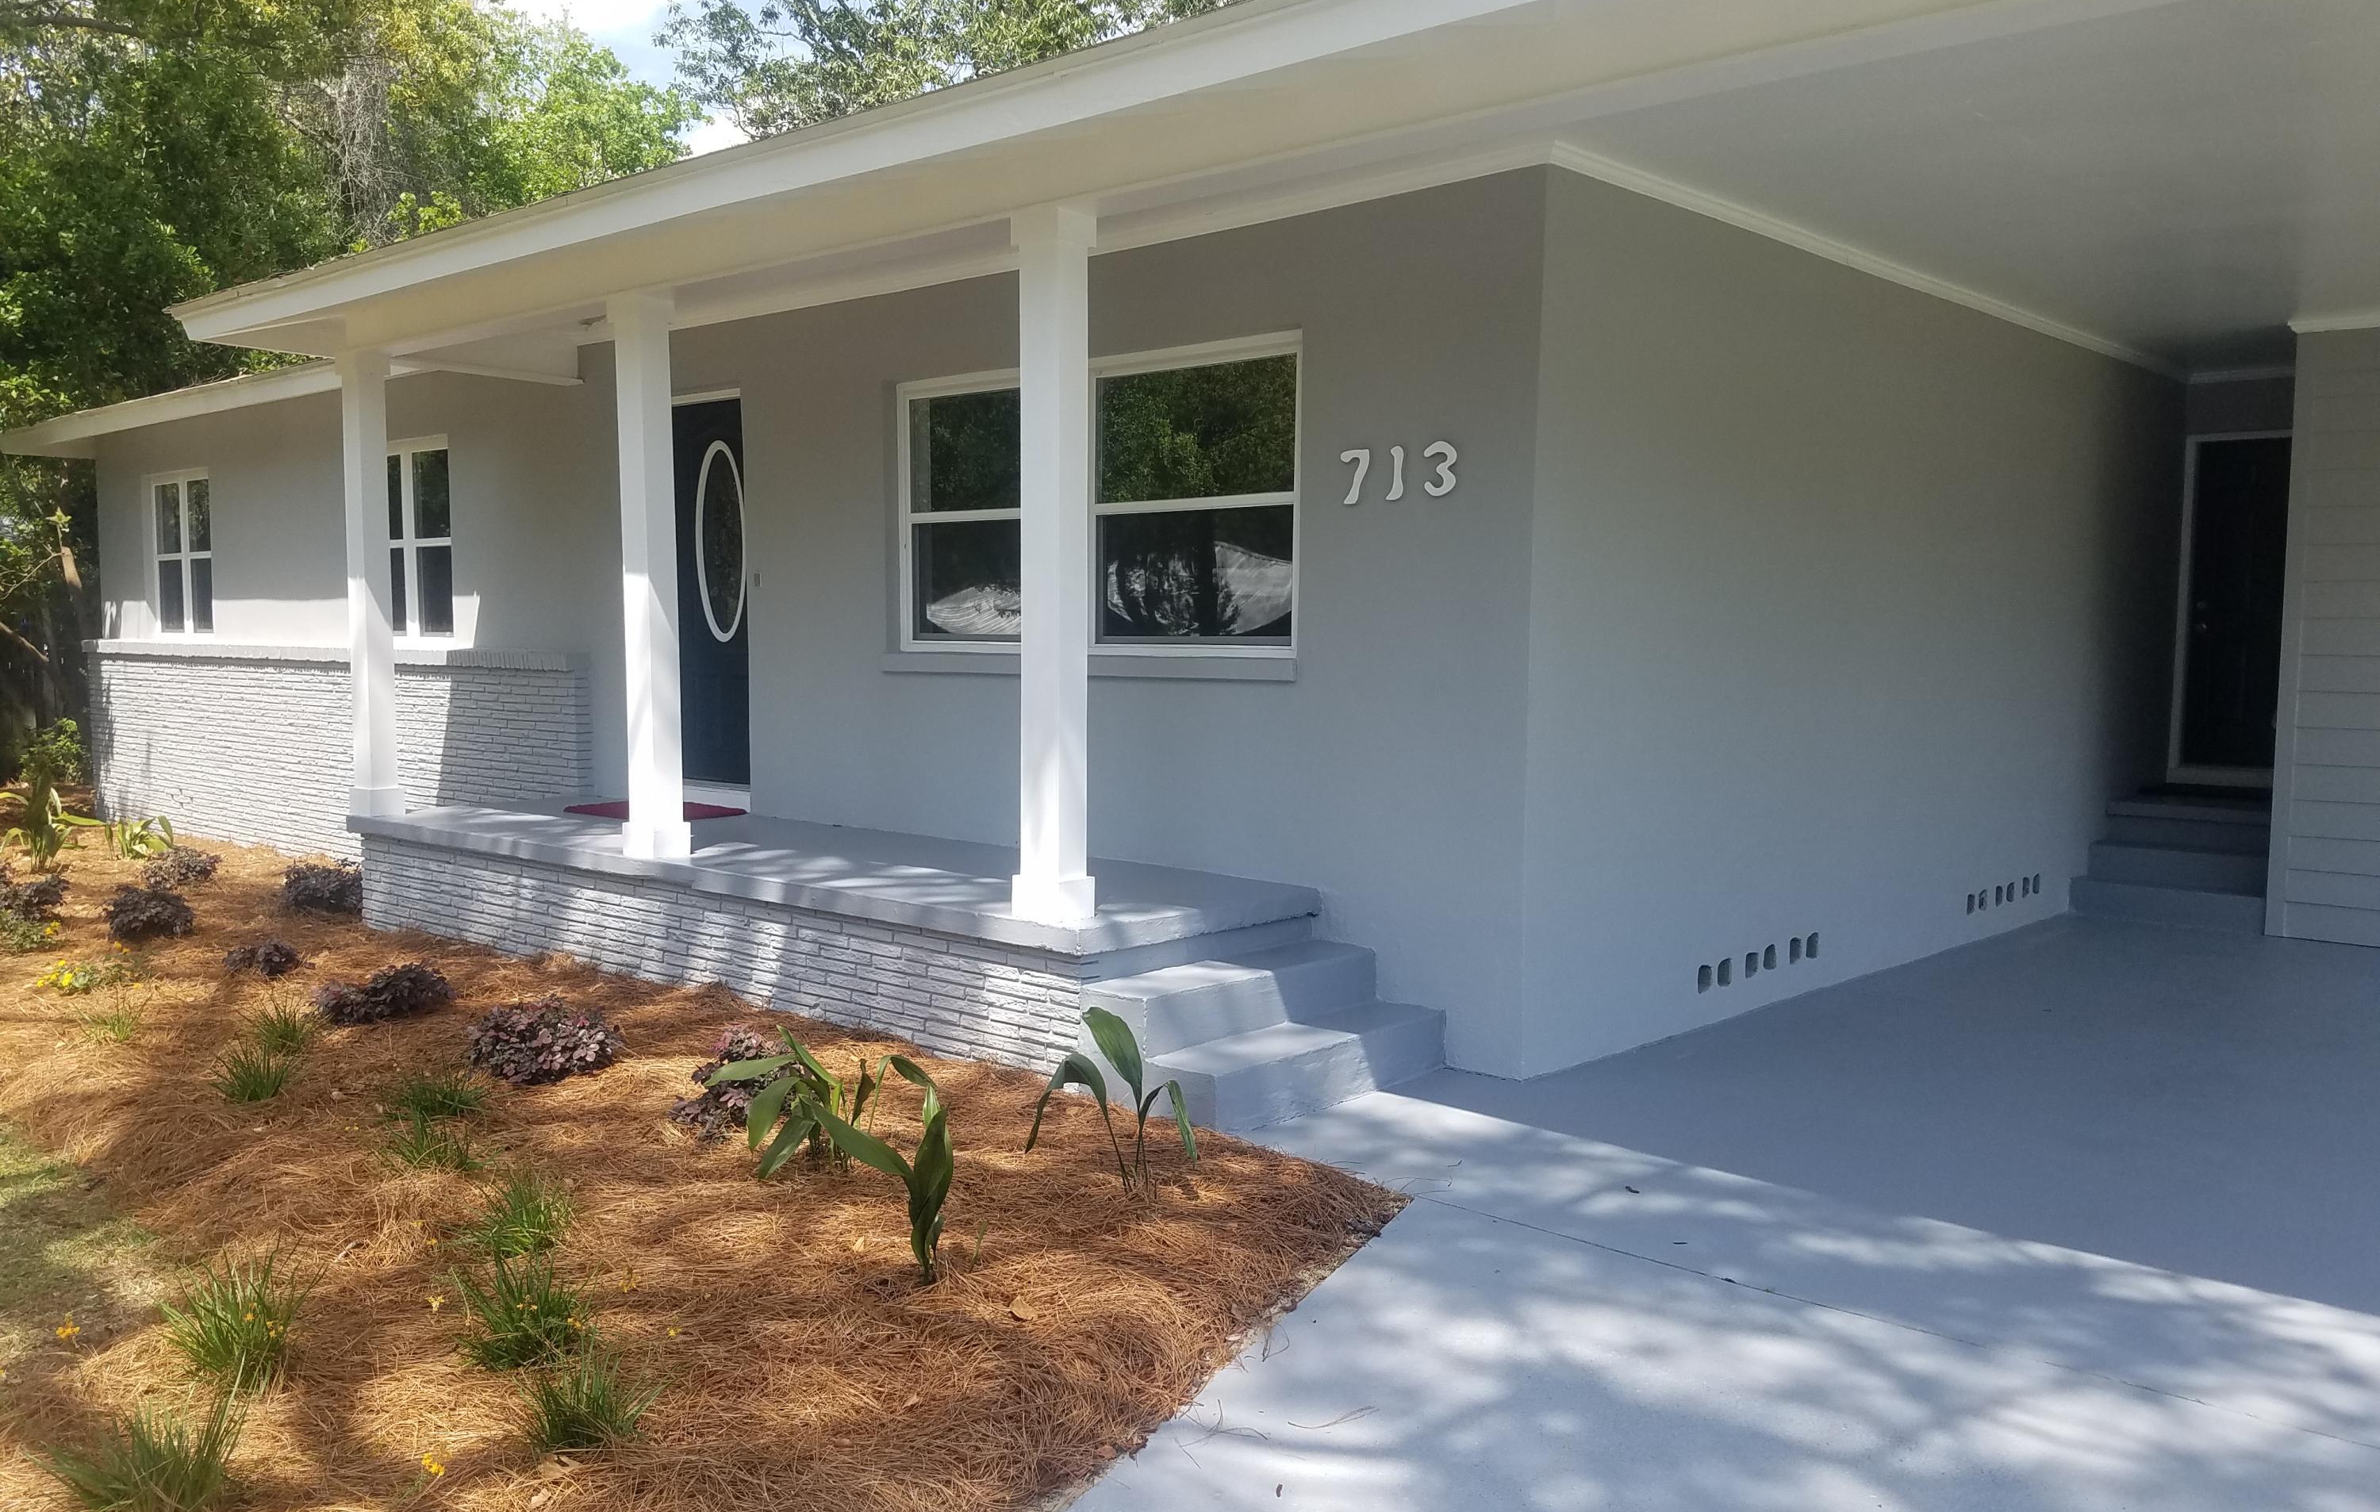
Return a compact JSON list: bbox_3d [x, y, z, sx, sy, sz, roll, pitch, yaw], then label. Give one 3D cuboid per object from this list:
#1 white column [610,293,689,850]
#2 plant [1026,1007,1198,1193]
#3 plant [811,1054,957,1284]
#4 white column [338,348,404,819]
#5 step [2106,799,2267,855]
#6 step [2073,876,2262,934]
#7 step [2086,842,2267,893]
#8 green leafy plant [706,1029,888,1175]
[{"bbox_3d":[-2.380,-0.785,7.946,0.210,2.450,0.210,4,5,42],"label":"white column"},{"bbox_3d":[-0.219,0.955,4.983,0.484,0.521,0.360,0,4,0],"label":"plant"},{"bbox_3d":[-0.742,0.989,4.306,0.346,0.548,0.300,0,4,0],"label":"plant"},{"bbox_3d":[-4.431,-0.925,9.695,0.210,2.470,0.210,4,5,42],"label":"white column"},{"bbox_3d":[6.100,0.409,10.694,1.040,0.230,0.360,4,5,42],"label":"step"},{"bbox_3d":[5.686,0.834,10.297,1.040,0.200,0.330,4,5,42],"label":"step"},{"bbox_3d":[5.902,0.642,10.506,1.040,0.190,0.310,4,5,42],"label":"step"},{"bbox_3d":[-1.137,0.996,5.137,0.520,0.401,0.400,0,4,0],"label":"green leafy plant"}]

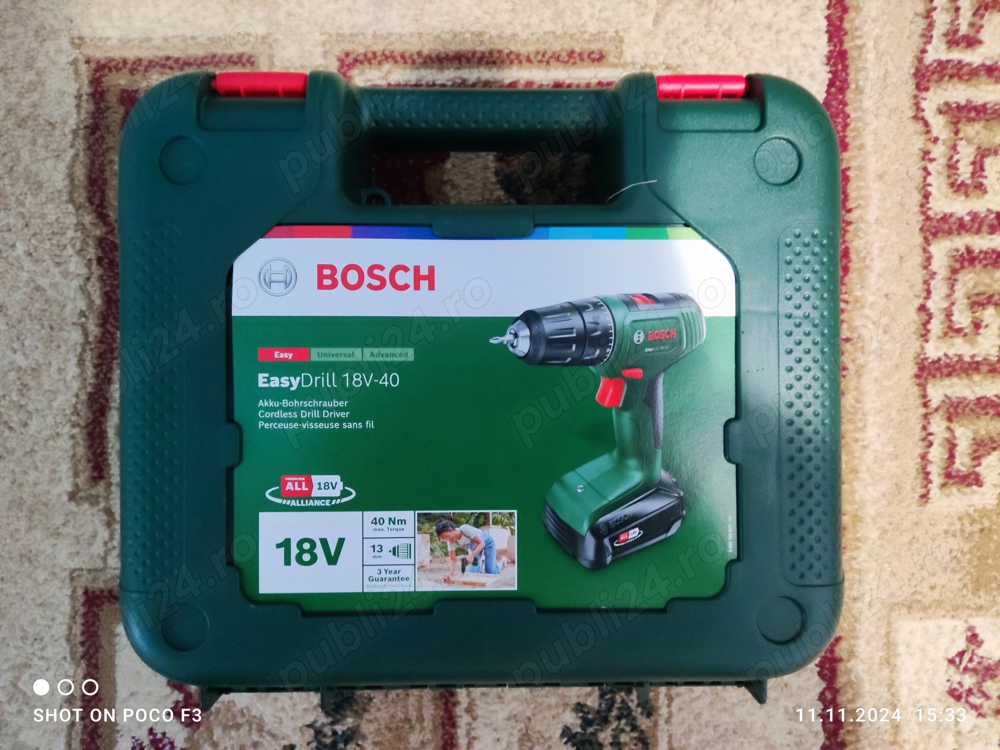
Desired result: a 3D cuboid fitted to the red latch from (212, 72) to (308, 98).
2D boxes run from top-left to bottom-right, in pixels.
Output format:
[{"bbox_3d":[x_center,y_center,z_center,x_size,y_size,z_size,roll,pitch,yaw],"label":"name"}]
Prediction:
[{"bbox_3d":[-0.118,-0.142,0.383,0.046,0.032,0.015,0,90,0],"label":"red latch"}]

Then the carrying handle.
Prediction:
[{"bbox_3d":[-0.005,-0.136,0.402,0.136,0.038,0.028,0,90,0],"label":"carrying handle"}]

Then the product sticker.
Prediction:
[{"bbox_3d":[-0.008,0.020,0.356,0.239,0.002,0.183,0,90,0],"label":"product sticker"}]

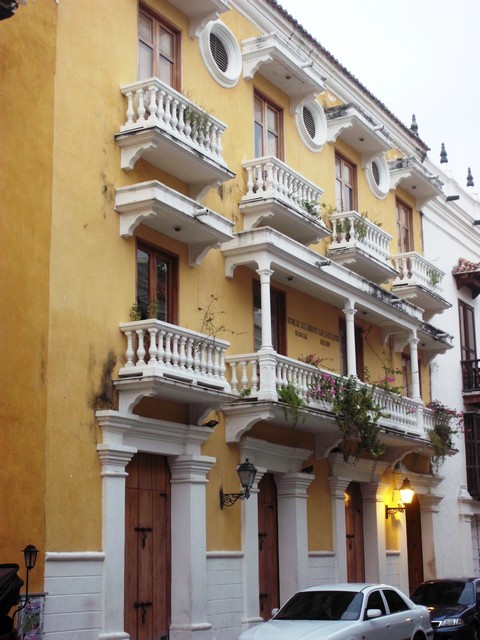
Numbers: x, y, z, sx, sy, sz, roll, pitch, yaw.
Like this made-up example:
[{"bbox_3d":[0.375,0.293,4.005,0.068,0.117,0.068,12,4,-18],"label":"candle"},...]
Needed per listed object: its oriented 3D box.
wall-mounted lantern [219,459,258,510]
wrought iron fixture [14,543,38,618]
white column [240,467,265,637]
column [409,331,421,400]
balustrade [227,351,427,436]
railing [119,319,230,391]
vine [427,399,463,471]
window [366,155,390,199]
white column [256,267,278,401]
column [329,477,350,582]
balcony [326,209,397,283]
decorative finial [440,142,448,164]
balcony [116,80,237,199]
[{"bbox_3d":[-0.032,2.956,20.908,0.670,0.900,0.270,-7,-13,26],"label":"wall-mounted lantern"},{"bbox_3d":[-2.291,2.806,12.500,0.210,0.790,0.190,-7,-13,27],"label":"wrought iron fixture"},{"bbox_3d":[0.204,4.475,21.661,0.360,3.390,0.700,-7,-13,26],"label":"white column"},{"bbox_3d":[4.074,1.076,27.167,0.237,1.607,0.237,-7,-13,27],"label":"column"},{"bbox_3d":[2.258,1.811,24.174,0.948,0.865,9.425,-7,-13,27],"label":"balustrade"},{"bbox_3d":[-0.966,0.662,18.427,0.680,0.886,2.432,-7,-13,27],"label":"railing"},{"bbox_3d":[5.043,2.811,28.505,0.474,1.607,1.236,-7,-13,27],"label":"vine"},{"bbox_3d":[3.596,-3.707,30.403,0.270,1.280,1.320,-7,-13,26],"label":"window"},{"bbox_3d":[0.511,0.234,21.674,0.310,2.540,0.310,-7,-13,26],"label":"white column"},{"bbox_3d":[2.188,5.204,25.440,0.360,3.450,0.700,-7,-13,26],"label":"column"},{"bbox_3d":[2.992,-1.512,27.985,0.740,1.450,2.880,-7,-13,26],"label":"balcony"},{"bbox_3d":[6.183,-5.065,35.345,0.216,0.649,0.216,-7,-13,27],"label":"decorative finial"},{"bbox_3d":[-1.004,-2.910,19.156,0.721,1.236,2.659,-7,-13,27],"label":"balcony"}]

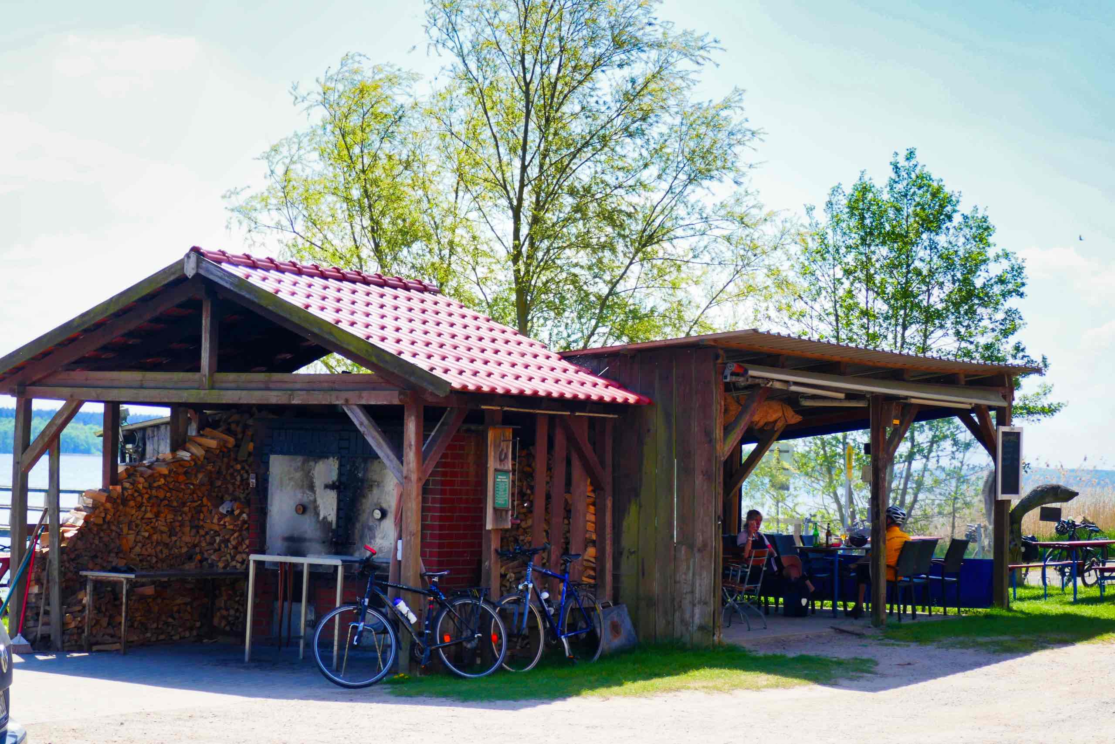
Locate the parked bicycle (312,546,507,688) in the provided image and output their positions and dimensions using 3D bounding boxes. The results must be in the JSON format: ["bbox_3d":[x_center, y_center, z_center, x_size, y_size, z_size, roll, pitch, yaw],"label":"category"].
[{"bbox_3d":[-1.242,2.059,16.974,1.760,1.130,0.600,3,-3,-28],"label":"parked bicycle"}]

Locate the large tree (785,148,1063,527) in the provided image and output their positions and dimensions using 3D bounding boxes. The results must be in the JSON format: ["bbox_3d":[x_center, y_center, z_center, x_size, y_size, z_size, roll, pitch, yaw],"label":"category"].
[{"bbox_3d":[6.559,-0.309,36.055,5.000,7.700,4.800,1,-3,0],"label":"large tree"}]

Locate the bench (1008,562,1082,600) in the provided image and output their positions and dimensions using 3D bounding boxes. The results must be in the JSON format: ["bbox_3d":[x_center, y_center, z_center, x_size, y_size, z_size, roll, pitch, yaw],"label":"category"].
[{"bbox_3d":[6.487,2.832,27.208,0.280,0.490,2.350,-1,-3,37],"label":"bench"}]

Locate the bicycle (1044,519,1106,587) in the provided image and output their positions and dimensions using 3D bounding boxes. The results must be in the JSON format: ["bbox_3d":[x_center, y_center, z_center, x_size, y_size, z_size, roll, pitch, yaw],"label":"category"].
[{"bbox_3d":[7.790,2.737,30.267,1.750,1.070,0.600,4,-4,-44],"label":"bicycle"}]

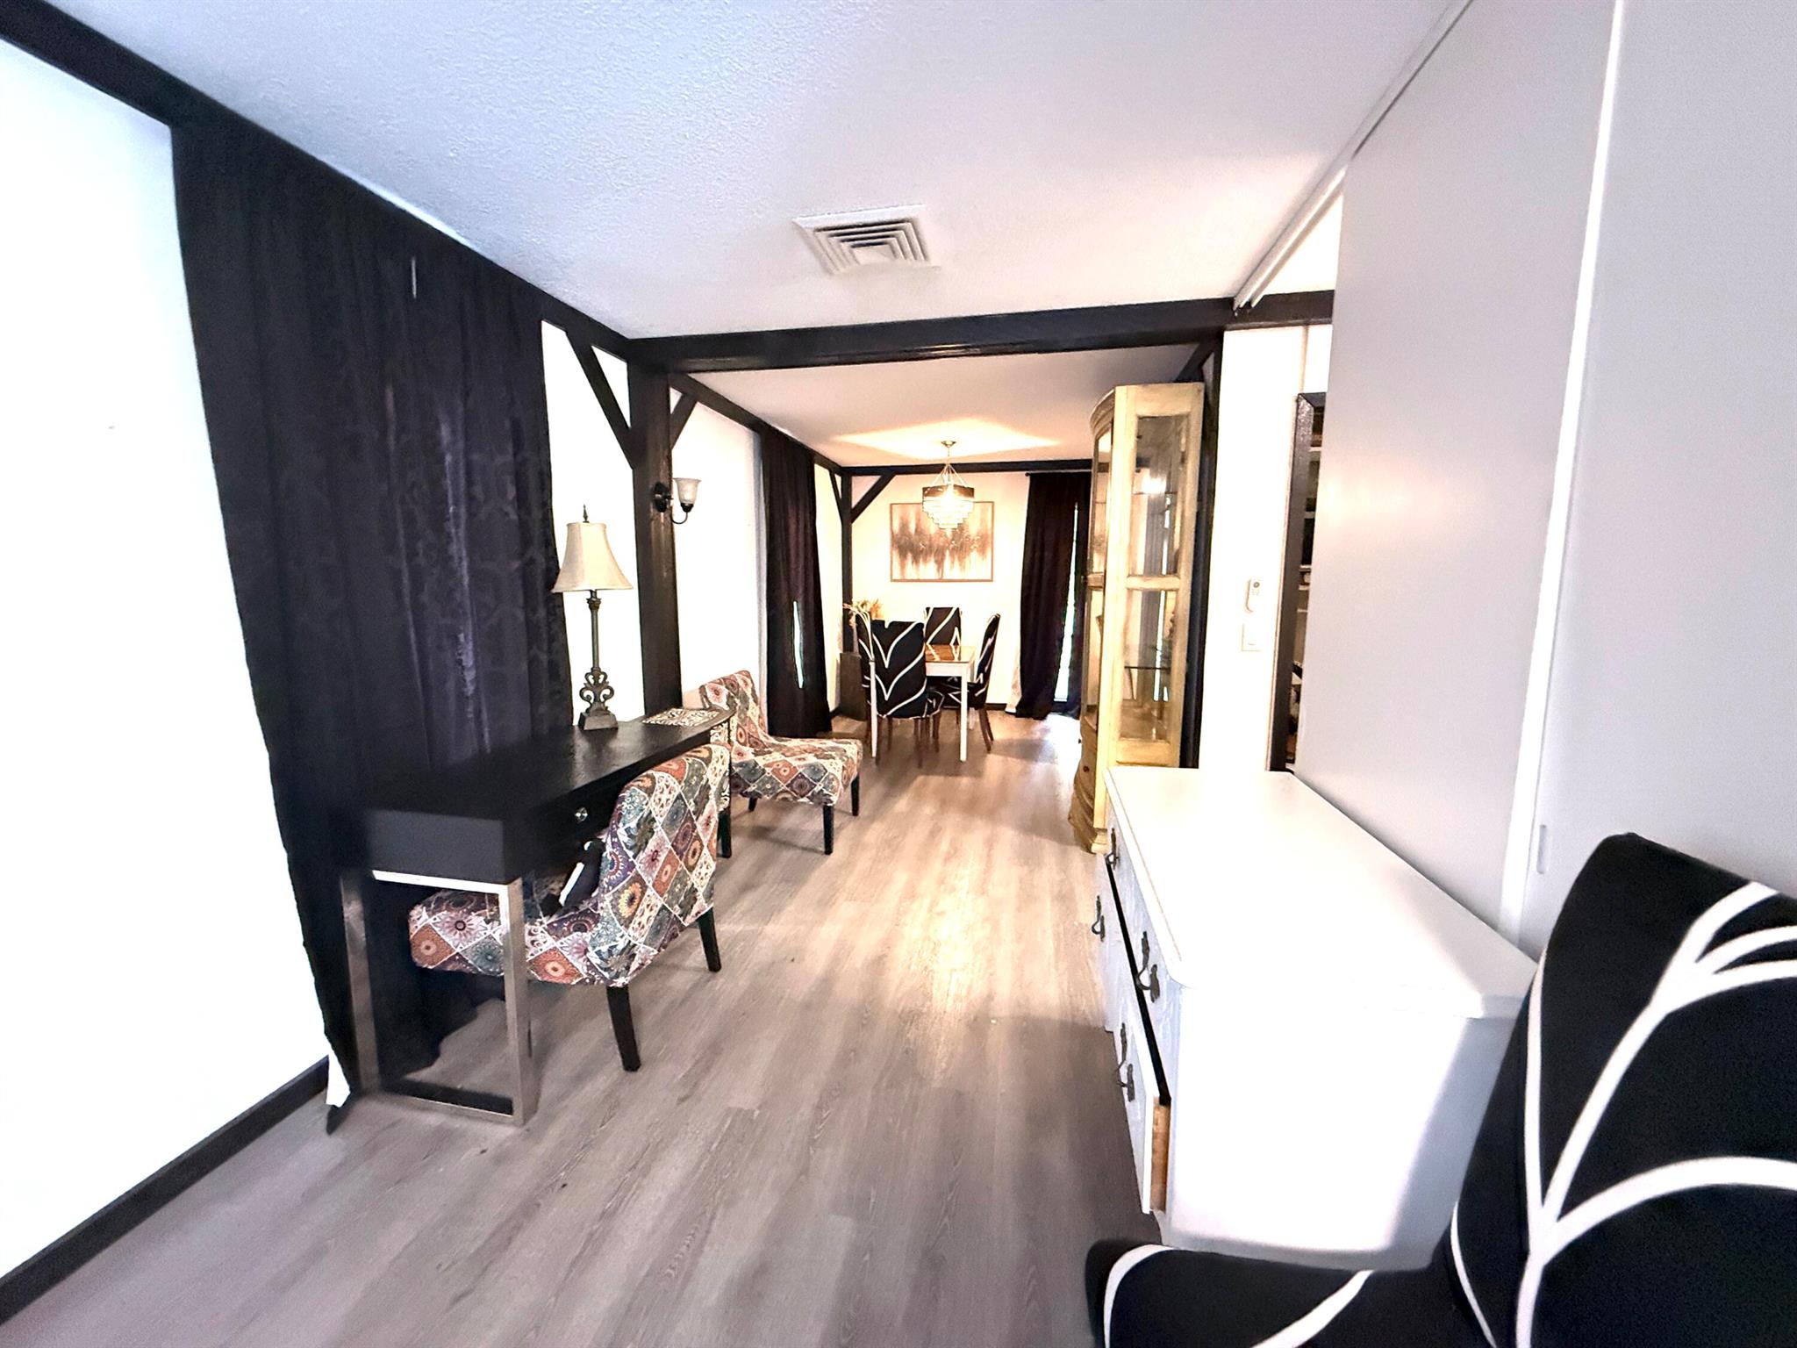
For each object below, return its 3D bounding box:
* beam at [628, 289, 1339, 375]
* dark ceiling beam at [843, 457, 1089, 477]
[{"bbox_3d":[0.249,-1.416,3.069,2.870,0.106,0.211,1,8,10],"label":"beam"},{"bbox_3d":[0.763,-1.975,7.013,2.570,0.090,0.090,2,8,10],"label":"dark ceiling beam"}]

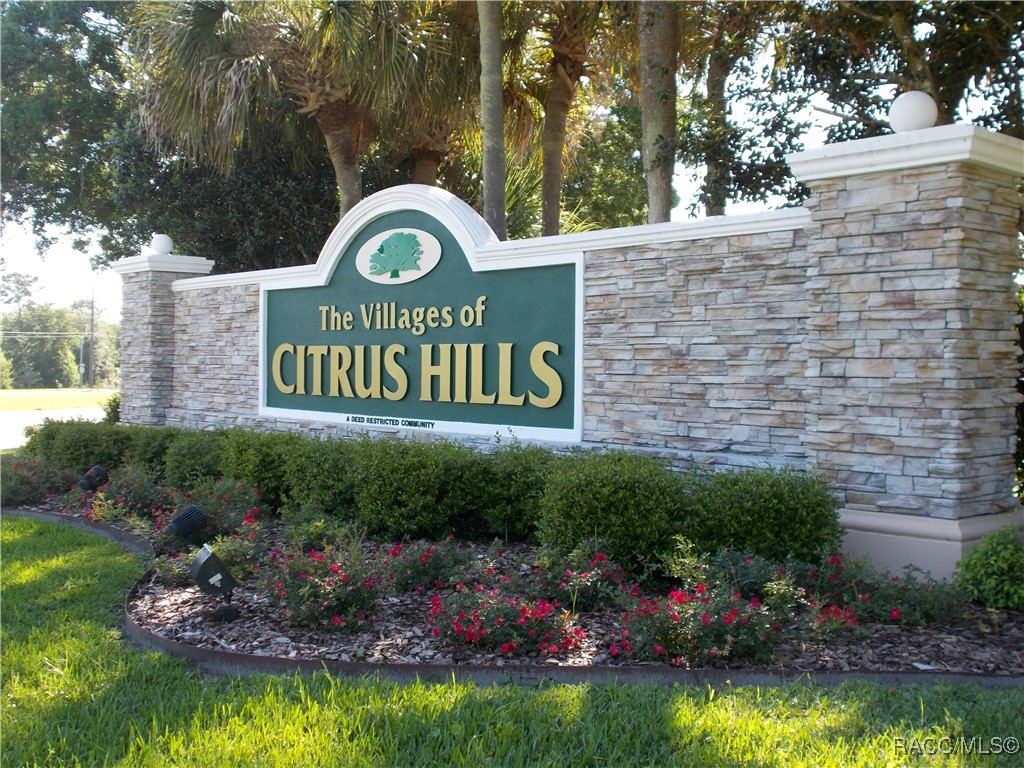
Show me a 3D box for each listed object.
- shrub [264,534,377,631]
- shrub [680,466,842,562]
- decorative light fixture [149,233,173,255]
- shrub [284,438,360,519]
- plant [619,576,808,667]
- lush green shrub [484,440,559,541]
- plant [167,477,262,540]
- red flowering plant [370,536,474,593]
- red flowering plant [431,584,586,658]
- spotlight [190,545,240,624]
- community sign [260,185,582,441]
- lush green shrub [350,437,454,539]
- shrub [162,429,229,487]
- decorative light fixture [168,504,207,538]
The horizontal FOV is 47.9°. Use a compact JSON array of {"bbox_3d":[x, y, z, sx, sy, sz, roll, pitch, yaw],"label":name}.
[{"bbox_3d":[-1.083,1.116,6.454,0.650,0.505,0.650,0,1,0],"label":"shrub"},{"bbox_3d":[1.694,0.947,7.848,1.050,0.718,1.100,0,1,0],"label":"shrub"},{"bbox_3d":[-5.576,-2.230,18.406,0.325,0.330,0.325,-1,1,-40],"label":"decorative light fixture"},{"bbox_3d":[-1.739,0.868,10.586,0.800,0.738,0.850,-1,1,-40],"label":"shrub"},{"bbox_3d":[1.081,1.200,6.220,0.970,0.410,0.720,1,1,10],"label":"plant"},{"bbox_3d":[0.121,0.884,9.153,0.780,0.778,0.780,-1,1,-40],"label":"lush green shrub"},{"bbox_3d":[-2.570,1.069,10.000,0.850,0.480,0.750,0,1,-14],"label":"plant"},{"bbox_3d":[-0.609,1.198,7.850,0.700,0.330,0.620,0,1,-4],"label":"red flowering plant"},{"bbox_3d":[-0.019,1.231,6.032,0.780,0.303,0.820,-1,1,-40],"label":"red flowering plant"},{"bbox_3d":[-1.753,1.145,6.800,0.250,0.450,0.200,0,1,-37],"label":"spotlight"},{"bbox_3d":[-1.306,-0.870,13.184,0.200,2.693,6.366,-1,1,-40],"label":"community sign"},{"bbox_3d":[-0.978,0.918,10.300,0.900,0.800,0.950,0,1,-40],"label":"lush green shrub"},{"bbox_3d":[-3.770,0.906,13.700,0.850,0.660,0.900,0,1,-40],"label":"shrub"},{"bbox_3d":[-2.588,1.096,9.200,0.280,0.280,0.220,0,1,-37],"label":"decorative light fixture"}]

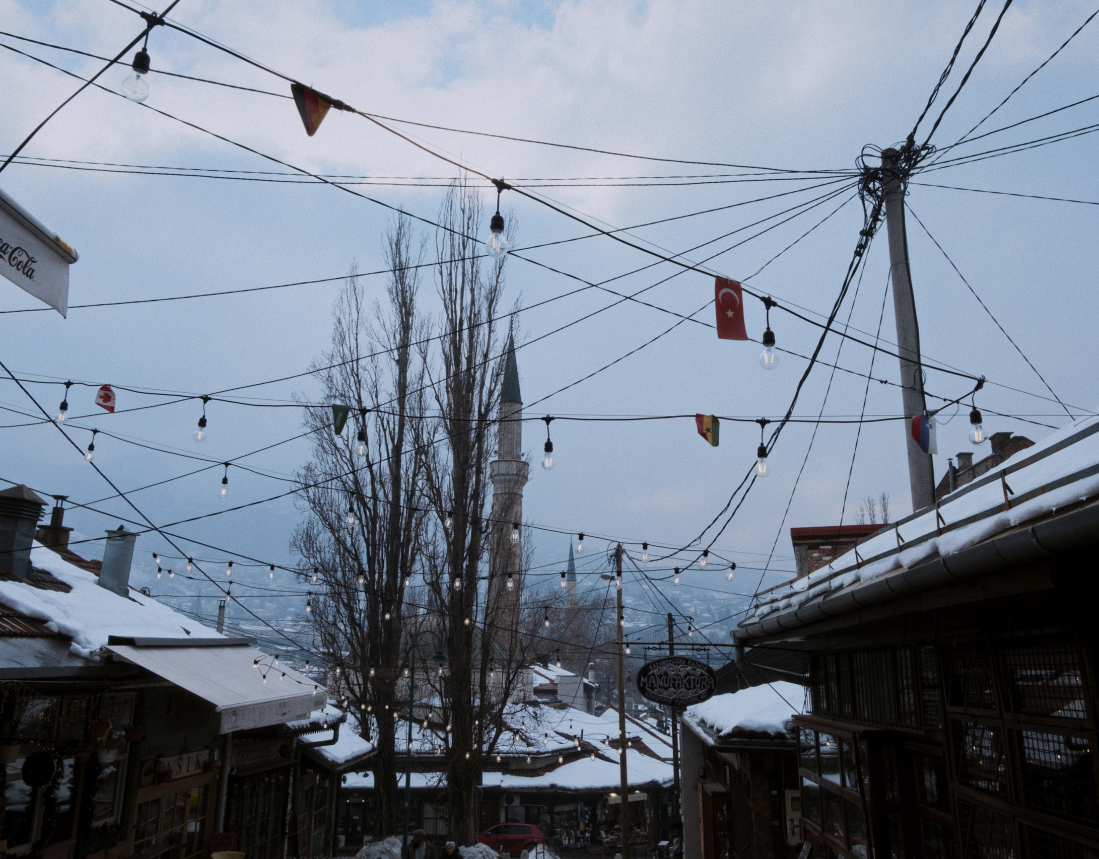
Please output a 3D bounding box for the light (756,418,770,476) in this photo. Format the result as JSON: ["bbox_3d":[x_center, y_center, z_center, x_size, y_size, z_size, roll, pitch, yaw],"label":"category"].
[{"bbox_3d":[0.904,0.073,3.637,0.066,0.257,0.062,-4,-15,17],"label":"light"}]

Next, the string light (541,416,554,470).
[{"bbox_3d":[-0.007,0.062,3.970,0.060,0.255,0.060,0,-16,0],"label":"string light"}]

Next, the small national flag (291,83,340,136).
[{"bbox_3d":[-0.624,-0.845,2.270,0.115,0.150,0.040,-1,-16,5],"label":"small national flag"}]

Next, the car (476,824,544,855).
[{"bbox_3d":[-2.178,19.674,41.300,4.200,1.470,1.770,-2,-16,8],"label":"car"}]

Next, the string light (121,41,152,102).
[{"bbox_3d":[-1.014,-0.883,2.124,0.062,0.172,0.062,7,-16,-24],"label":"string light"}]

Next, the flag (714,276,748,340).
[{"bbox_3d":[0.576,-0.386,2.740,0.105,0.213,0.040,3,-16,-12],"label":"flag"}]

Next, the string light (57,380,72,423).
[{"bbox_3d":[-2.759,-0.156,4.894,0.066,0.248,0.062,-4,-15,17],"label":"string light"}]

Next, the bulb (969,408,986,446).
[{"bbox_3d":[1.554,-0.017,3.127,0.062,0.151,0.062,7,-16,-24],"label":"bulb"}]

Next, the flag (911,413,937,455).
[{"bbox_3d":[1.506,0.018,3.460,0.110,0.170,0.045,-4,-15,17],"label":"flag"}]

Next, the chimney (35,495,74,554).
[{"bbox_3d":[-8.516,1.649,14.800,0.390,0.970,0.390,-1,-16,2],"label":"chimney"}]

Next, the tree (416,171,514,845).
[{"bbox_3d":[-2.776,1.922,29.425,3.800,23.500,3.700,1,-14,0],"label":"tree"}]

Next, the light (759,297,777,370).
[{"bbox_3d":[0.709,-0.310,2.780,0.062,0.250,0.062,0,-16,0],"label":"light"}]

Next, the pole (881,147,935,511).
[{"bbox_3d":[4.428,0.757,10.182,0.250,9.300,0.250,1,-15,2],"label":"pole"}]

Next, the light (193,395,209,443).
[{"bbox_3d":[-1.845,-0.057,4.570,0.066,0.255,0.062,-4,-15,17],"label":"light"}]

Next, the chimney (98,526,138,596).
[{"bbox_3d":[-6.212,1.905,12.400,0.320,1.000,0.320,-1,-16,2],"label":"chimney"}]

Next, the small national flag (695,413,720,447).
[{"bbox_3d":[0.690,0.004,3.750,0.105,0.147,0.035,-5,-16,17],"label":"small national flag"}]

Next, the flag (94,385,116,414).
[{"bbox_3d":[-2.491,-0.172,4.820,0.105,0.165,0.040,0,-16,0],"label":"flag"}]

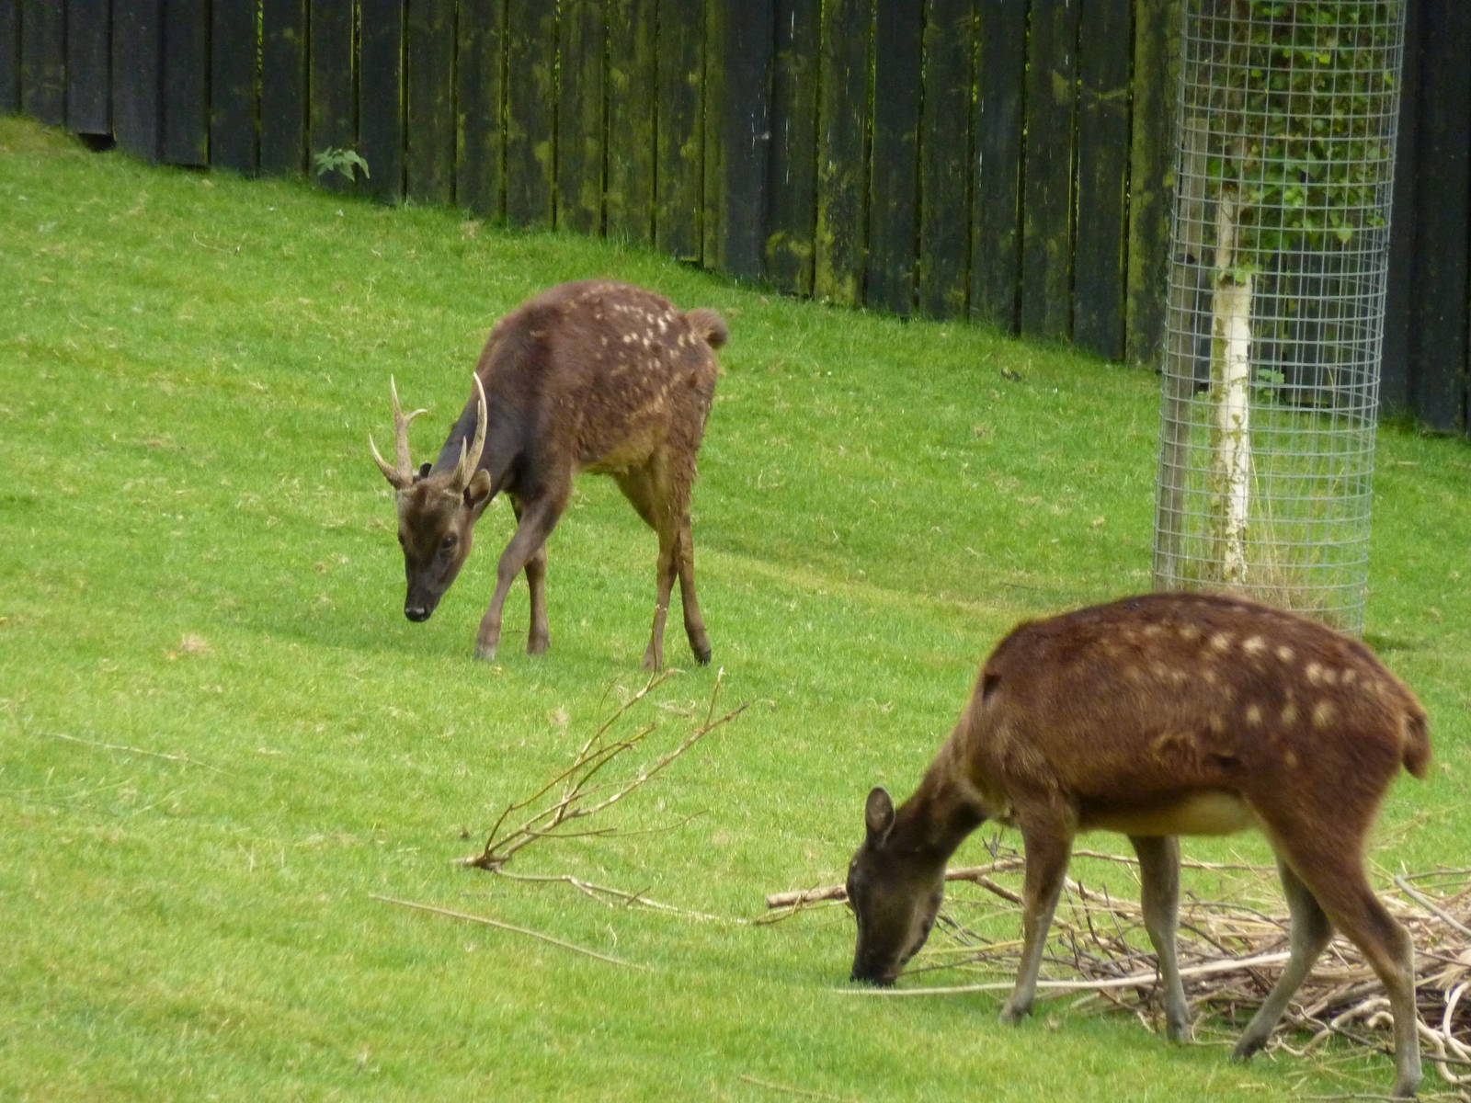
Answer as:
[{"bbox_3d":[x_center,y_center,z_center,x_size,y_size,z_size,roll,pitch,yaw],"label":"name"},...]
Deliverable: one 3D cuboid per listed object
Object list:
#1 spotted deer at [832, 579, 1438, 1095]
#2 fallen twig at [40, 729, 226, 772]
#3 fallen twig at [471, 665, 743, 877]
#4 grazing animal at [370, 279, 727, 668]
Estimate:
[{"bbox_3d":[0.651,0.475,20.600,0.940,0.800,0.280,1,6,6],"label":"spotted deer"},{"bbox_3d":[-1.083,0.360,22.900,0.400,0.025,0.040,12,7,30],"label":"fallen twig"},{"bbox_3d":[-0.226,0.382,22.250,0.490,0.320,0.450,0,6,0],"label":"fallen twig"},{"bbox_3d":[-0.370,-0.155,25.400,0.280,0.780,0.940,5,7,39],"label":"grazing animal"}]

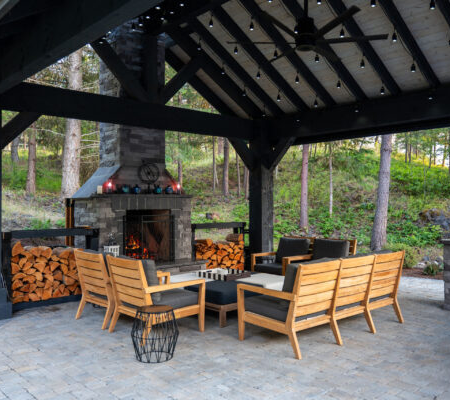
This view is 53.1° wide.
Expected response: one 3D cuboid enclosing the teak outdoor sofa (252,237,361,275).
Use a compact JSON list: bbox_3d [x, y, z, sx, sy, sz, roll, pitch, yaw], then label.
[{"bbox_3d":[1.225,1.066,7.309,0.840,0.870,1.460,1,-1,-40],"label":"teak outdoor sofa"}]

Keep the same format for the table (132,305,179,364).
[{"bbox_3d":[-0.647,1.242,4.188,0.445,0.450,0.445,0,-1,0],"label":"table"}]

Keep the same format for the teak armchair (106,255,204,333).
[{"bbox_3d":[-0.758,1.041,5.000,0.840,0.870,0.710,1,-1,-40],"label":"teak armchair"}]

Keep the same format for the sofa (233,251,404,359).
[{"bbox_3d":[1.173,1.041,5.066,2.010,0.870,0.820,1,-1,-40],"label":"sofa"}]

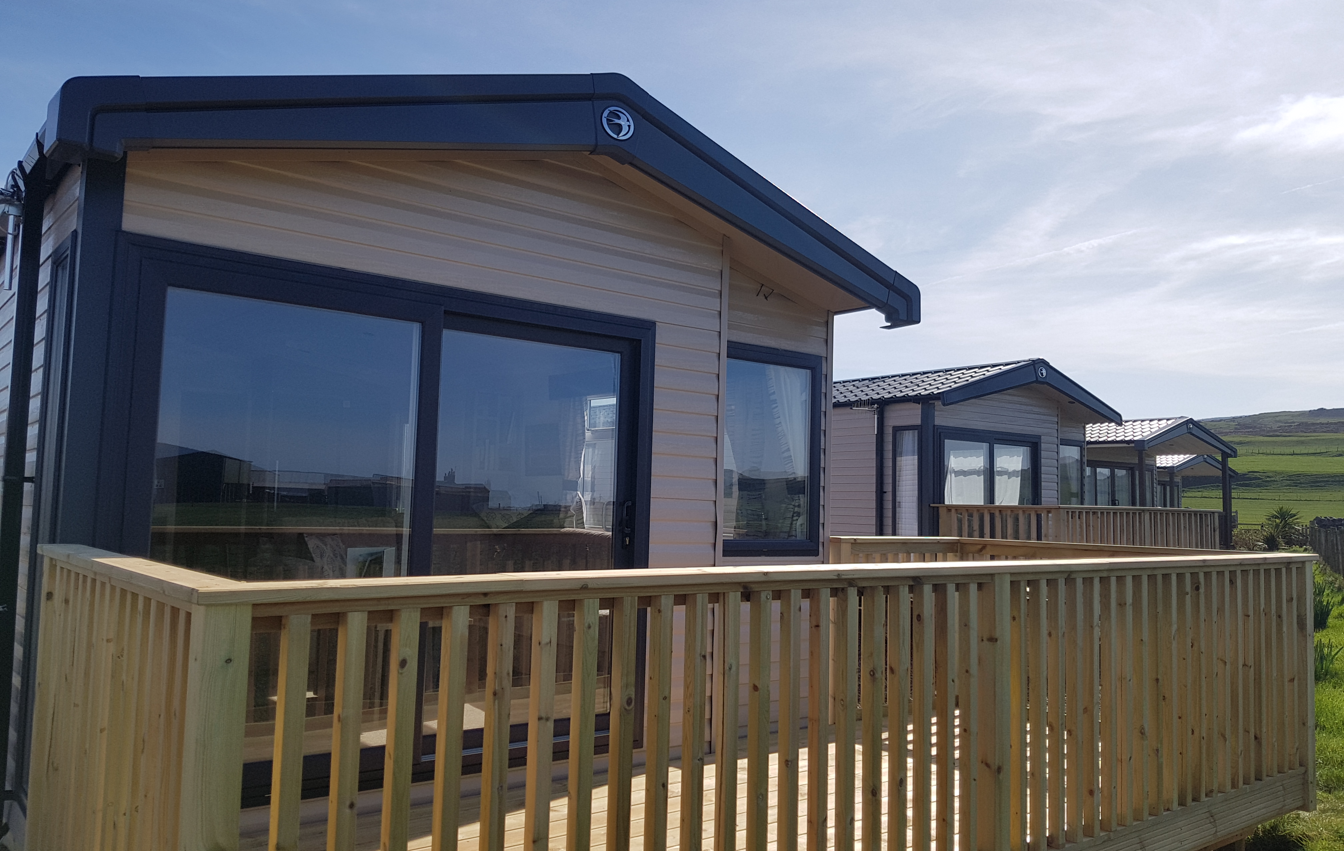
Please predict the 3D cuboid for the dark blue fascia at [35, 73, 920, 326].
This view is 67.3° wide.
[{"bbox_3d":[-0.344,-1.051,4.394,4.077,0.810,0.400,5,-5,-39],"label":"dark blue fascia"}]

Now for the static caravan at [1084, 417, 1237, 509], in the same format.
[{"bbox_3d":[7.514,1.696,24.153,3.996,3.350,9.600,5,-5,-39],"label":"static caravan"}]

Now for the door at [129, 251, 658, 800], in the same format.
[{"bbox_3d":[-0.991,0.433,3.998,2.202,1.898,0.111,5,-5,-39],"label":"door"}]

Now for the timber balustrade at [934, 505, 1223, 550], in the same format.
[{"bbox_3d":[4.965,1.524,12.191,3.922,1.040,1.684,5,-5,-39],"label":"timber balustrade"}]

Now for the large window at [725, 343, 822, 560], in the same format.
[{"bbox_3d":[0.522,0.137,5.395,0.792,1.116,0.081,5,-5,-39],"label":"large window"}]

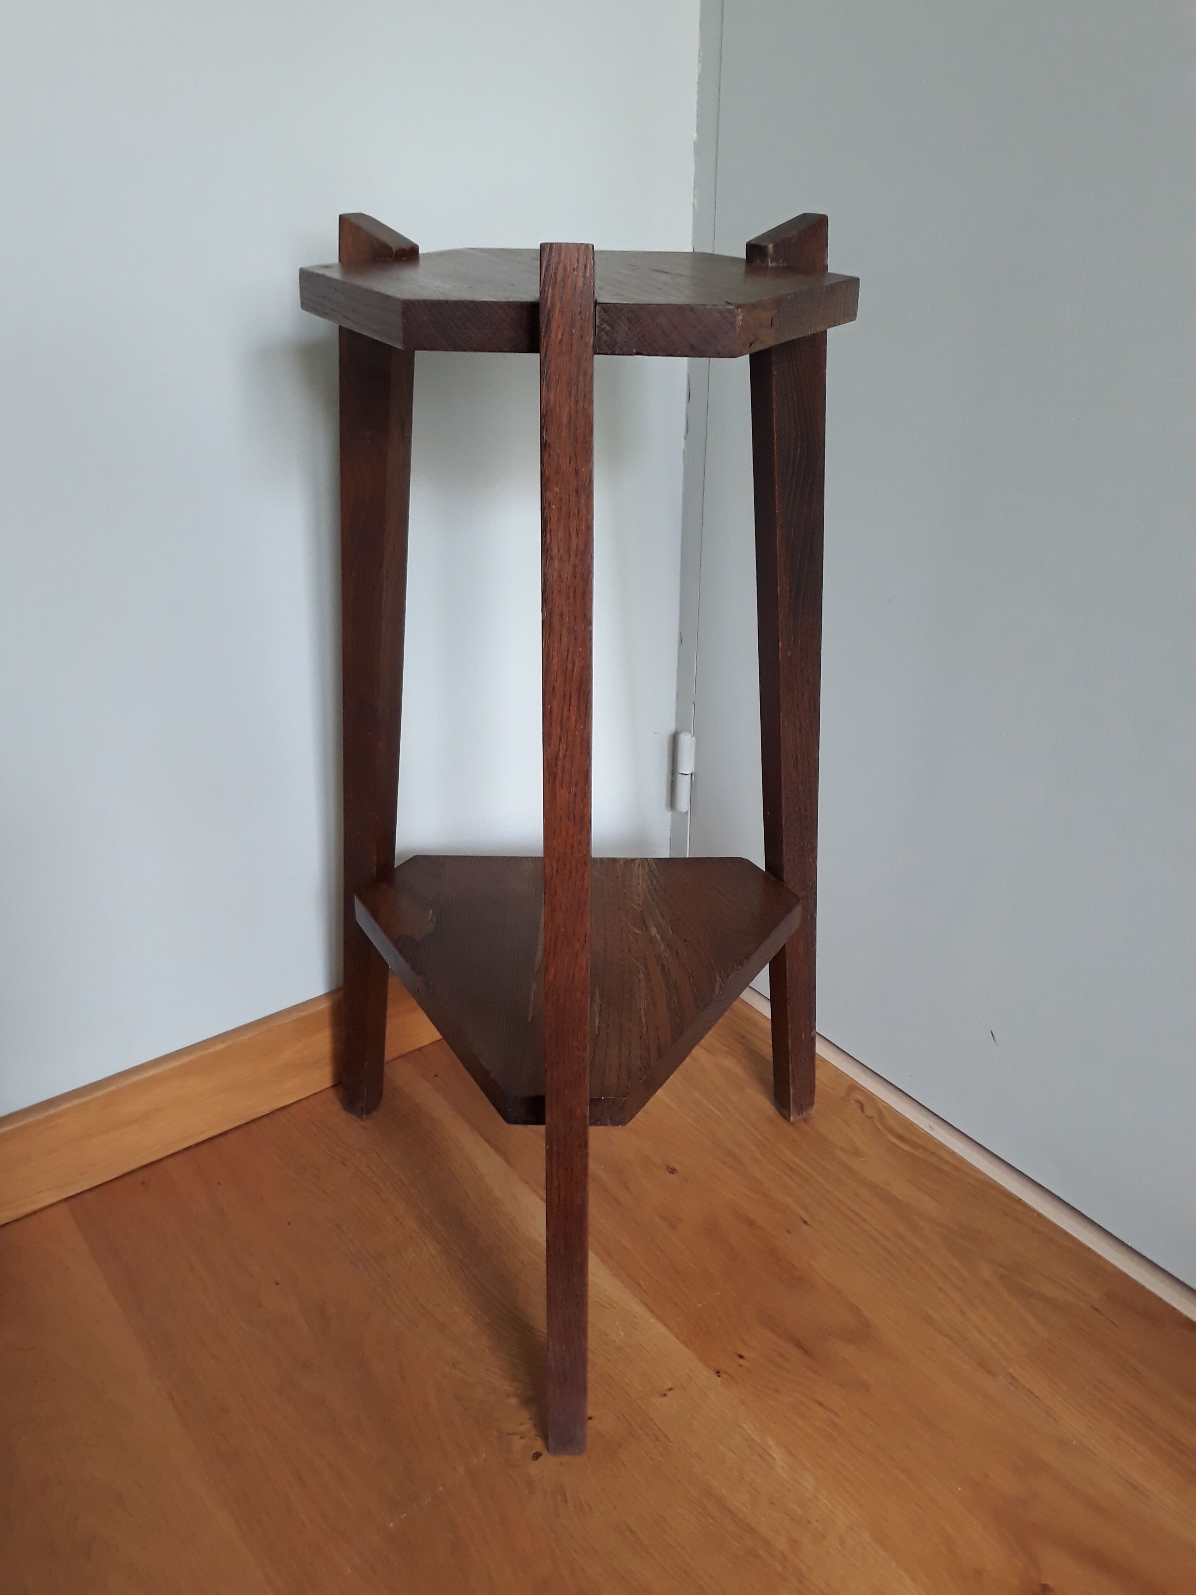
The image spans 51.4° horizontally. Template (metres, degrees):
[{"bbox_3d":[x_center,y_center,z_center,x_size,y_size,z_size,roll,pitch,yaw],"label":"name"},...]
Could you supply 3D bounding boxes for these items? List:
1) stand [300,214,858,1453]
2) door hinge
[{"bbox_3d":[-0.014,0.026,0.757,0.388,0.679,0.342,1,28,0],"label":"stand"},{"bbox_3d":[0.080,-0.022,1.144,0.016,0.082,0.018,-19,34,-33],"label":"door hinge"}]

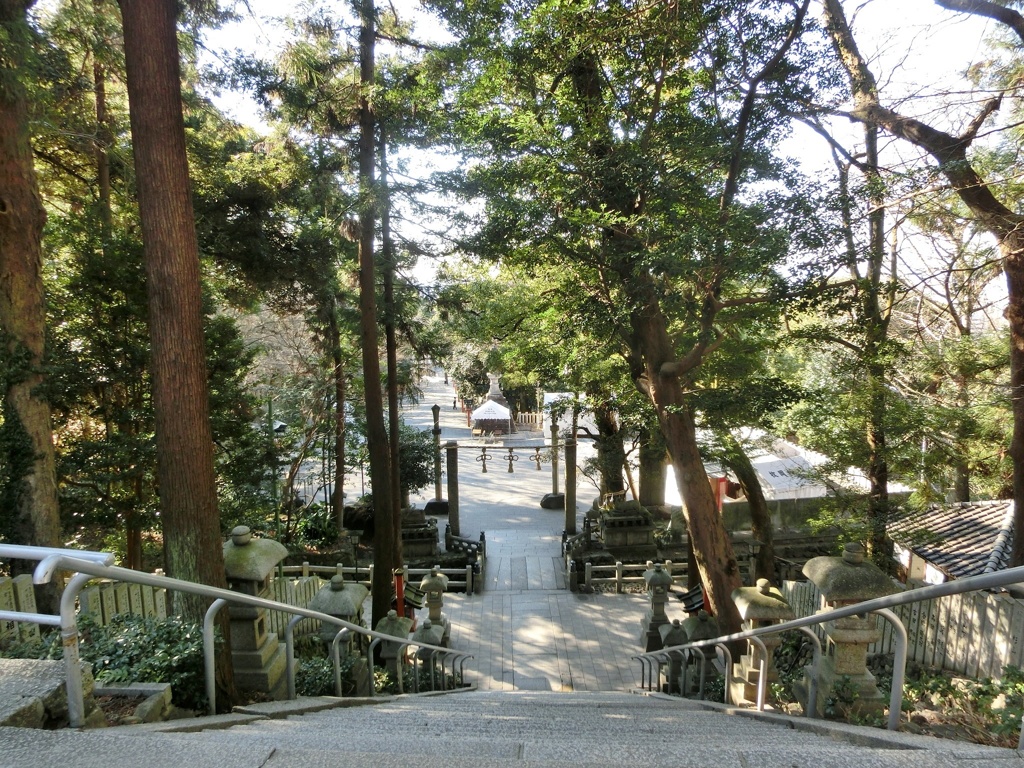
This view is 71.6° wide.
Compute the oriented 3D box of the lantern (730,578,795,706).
[{"bbox_3d":[2.950,2.994,8.431,0.600,1.440,0.600,1,8,4],"label":"lantern"}]

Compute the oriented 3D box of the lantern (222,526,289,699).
[{"bbox_3d":[-2.229,1.859,5.951,0.570,1.383,0.570,1,8,4],"label":"lantern"}]

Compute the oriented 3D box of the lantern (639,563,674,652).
[{"bbox_3d":[3.690,5.598,18.017,0.650,2.220,0.650,0,8,0],"label":"lantern"}]

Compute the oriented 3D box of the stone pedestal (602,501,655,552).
[{"bbox_3d":[4.070,4.922,24.972,1.780,1.710,1.300,0,8,0],"label":"stone pedestal"}]

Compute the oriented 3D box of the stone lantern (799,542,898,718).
[{"bbox_3d":[2.796,1.988,5.906,0.610,1.400,0.610,1,8,4],"label":"stone lantern"}]

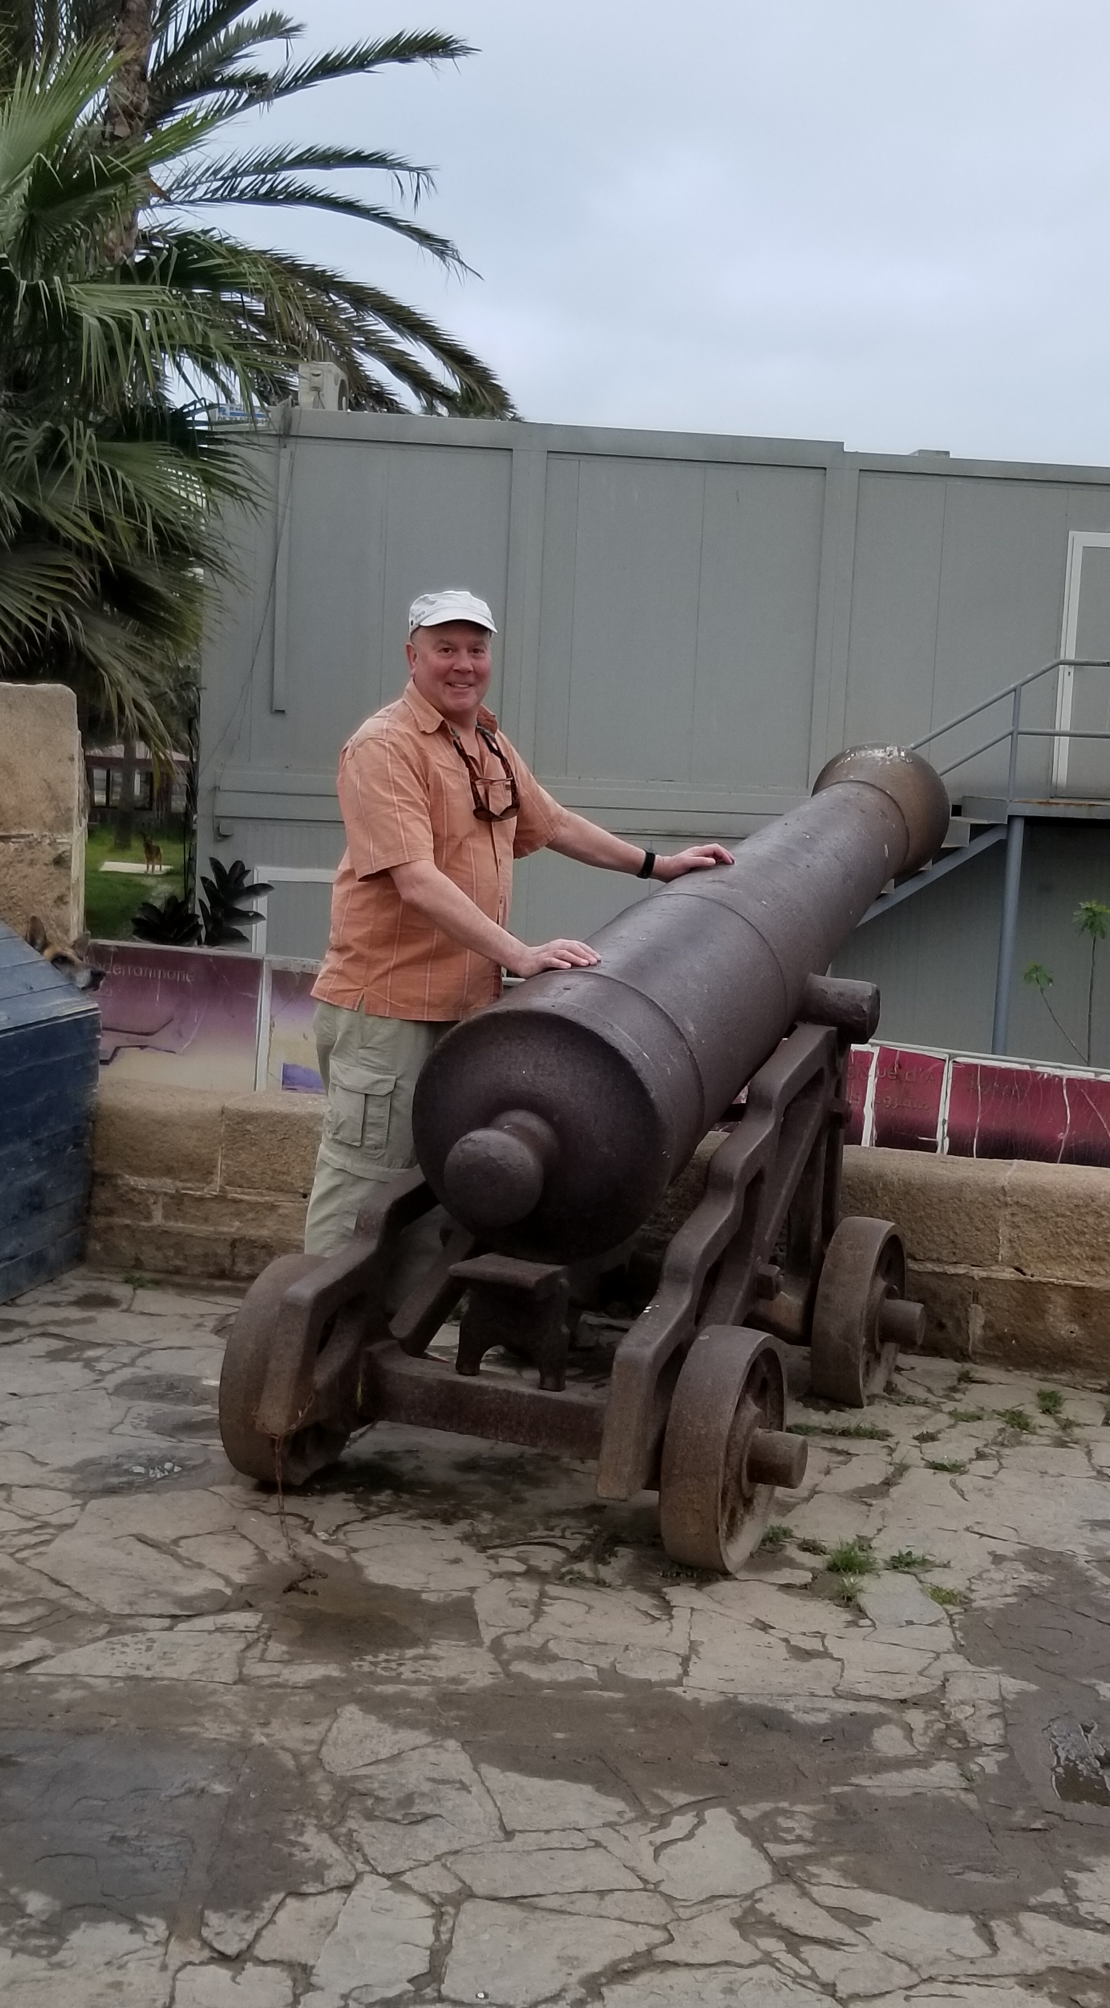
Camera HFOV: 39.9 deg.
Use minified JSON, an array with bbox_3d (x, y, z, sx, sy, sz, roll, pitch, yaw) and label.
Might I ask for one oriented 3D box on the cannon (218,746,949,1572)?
[{"bbox_3d":[0.385,0.080,3.570,1.100,1.600,2.550,5,4,26],"label":"cannon"}]

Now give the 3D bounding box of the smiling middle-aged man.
[{"bbox_3d":[-0.030,-0.025,3.430,0.750,1.760,0.780,6,4,38],"label":"smiling middle-aged man"}]

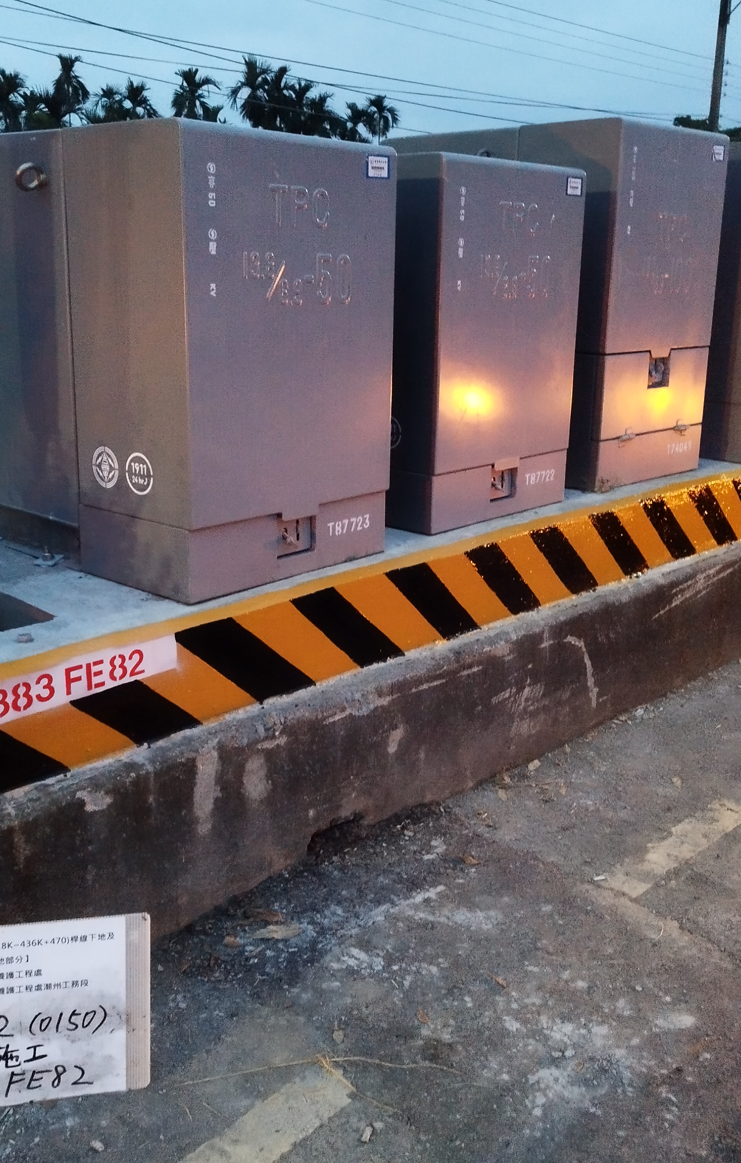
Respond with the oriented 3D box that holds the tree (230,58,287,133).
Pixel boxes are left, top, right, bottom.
[{"bbox_3d":[-5.758,-20.322,54.184,2.900,11.207,2.900,16,22,42],"label":"tree"}]

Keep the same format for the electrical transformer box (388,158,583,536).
[{"bbox_3d":[0.099,-0.900,3.981,1.040,1.183,0.780,16,22,41],"label":"electrical transformer box"}]

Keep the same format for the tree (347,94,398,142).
[{"bbox_3d":[0.293,-23.016,64.121,2.800,11.029,2.800,16,22,42],"label":"tree"}]

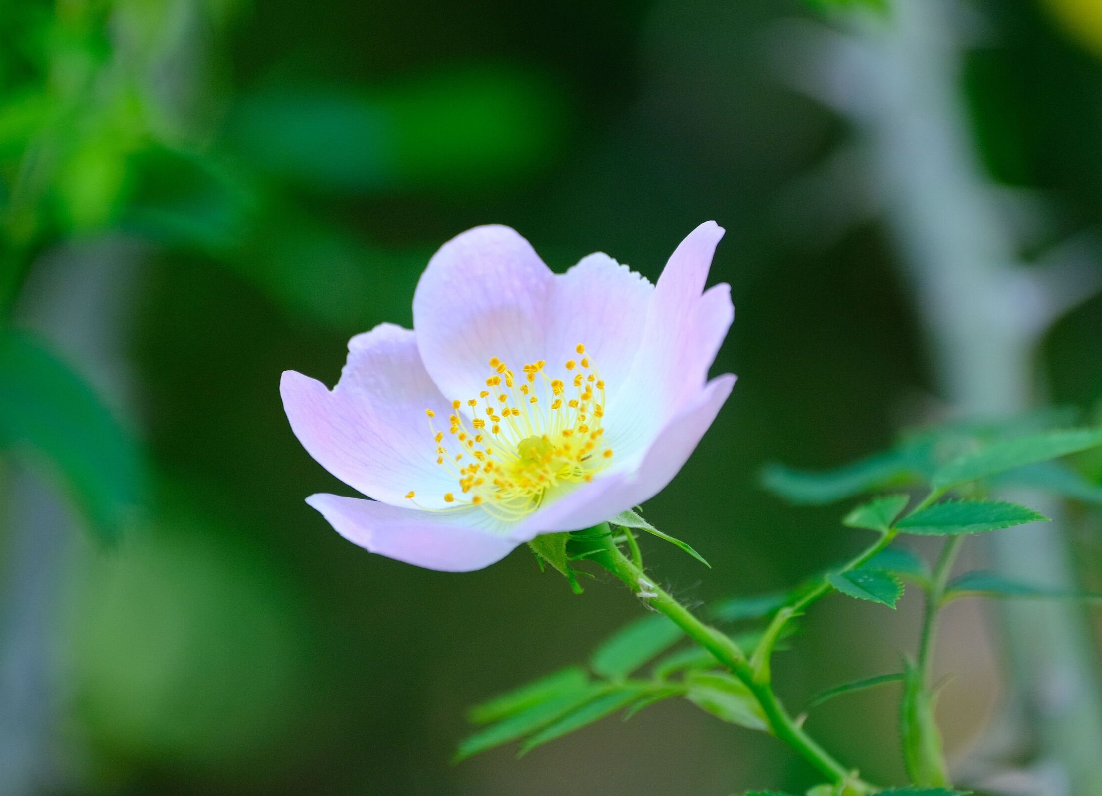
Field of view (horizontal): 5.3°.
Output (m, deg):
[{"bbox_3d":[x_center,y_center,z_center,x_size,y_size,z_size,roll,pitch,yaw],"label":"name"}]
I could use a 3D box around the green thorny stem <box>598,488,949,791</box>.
[{"bbox_3d":[0.026,0.028,1.383,0.041,0.033,0.015,0,10,0],"label":"green thorny stem"}]

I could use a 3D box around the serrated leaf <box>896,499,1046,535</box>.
[{"bbox_3d":[0.049,0.014,1.380,0.017,0.002,0.009,-1,13,0],"label":"serrated leaf"}]

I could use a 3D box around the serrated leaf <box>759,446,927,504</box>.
[{"bbox_3d":[0.035,0.009,1.440,0.019,0.004,0.011,-7,12,0],"label":"serrated leaf"}]

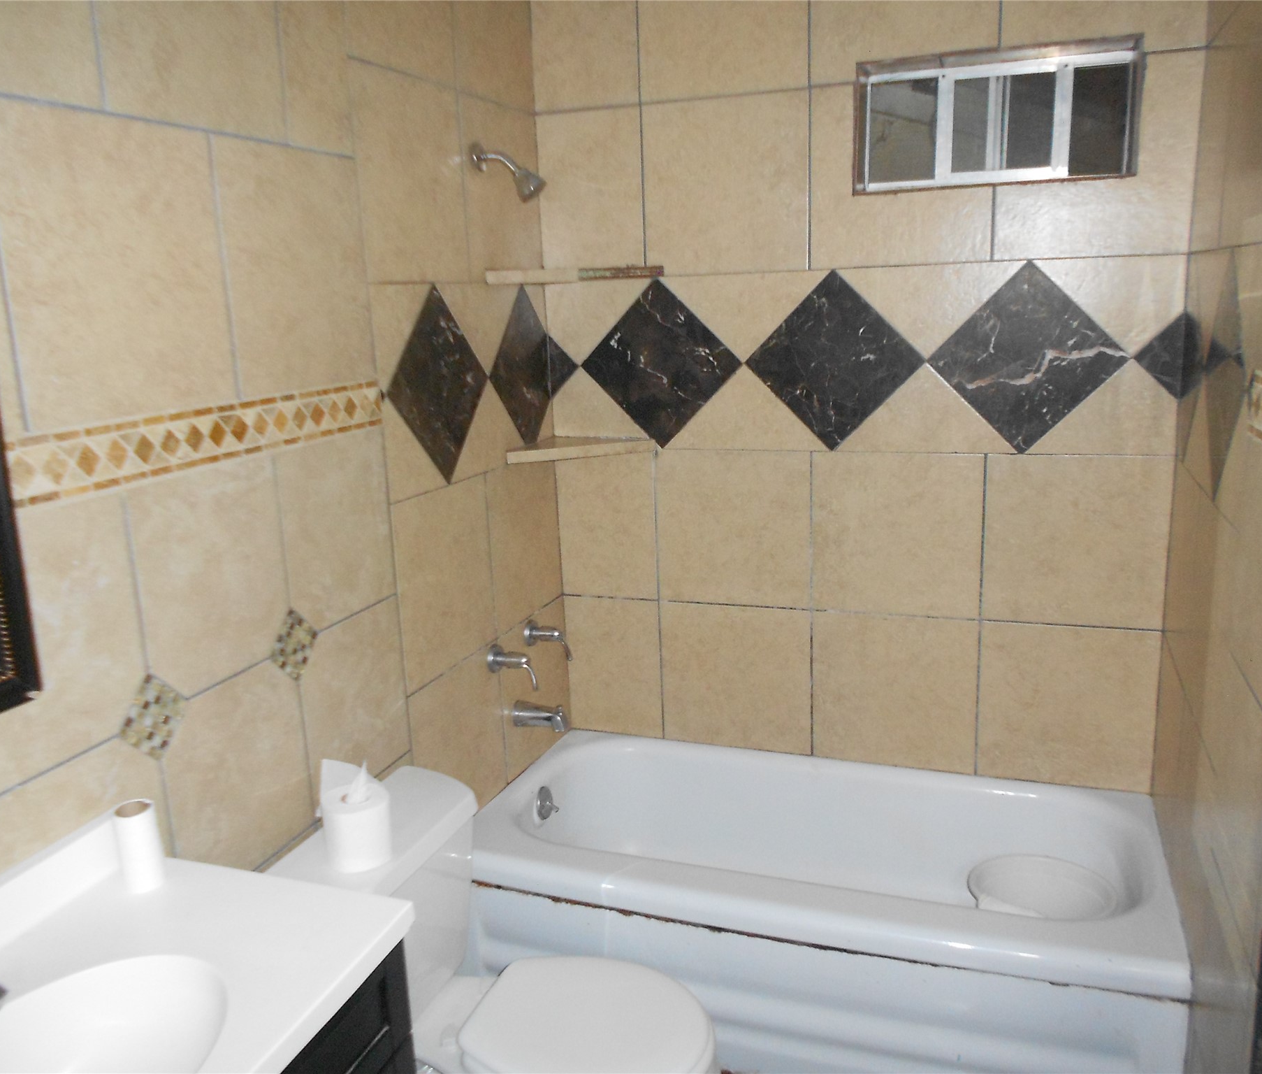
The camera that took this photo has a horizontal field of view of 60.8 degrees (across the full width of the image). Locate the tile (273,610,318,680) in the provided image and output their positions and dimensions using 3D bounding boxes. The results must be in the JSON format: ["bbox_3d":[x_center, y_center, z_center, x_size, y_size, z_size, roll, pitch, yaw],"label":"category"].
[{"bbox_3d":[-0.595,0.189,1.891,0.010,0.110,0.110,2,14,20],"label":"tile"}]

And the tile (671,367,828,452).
[{"bbox_3d":[0.285,-0.322,2.682,0.430,0.210,0.010,2,14,20],"label":"tile"}]

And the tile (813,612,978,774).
[{"bbox_3d":[0.660,0.387,2.703,0.408,0.397,0.010,2,14,20],"label":"tile"}]

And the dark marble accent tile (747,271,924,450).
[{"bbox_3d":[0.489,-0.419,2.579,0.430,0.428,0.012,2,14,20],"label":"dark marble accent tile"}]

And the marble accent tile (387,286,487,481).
[{"bbox_3d":[-0.412,-0.324,2.315,0.010,0.431,0.429,2,14,20],"label":"marble accent tile"}]

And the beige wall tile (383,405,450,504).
[{"bbox_3d":[-0.450,-0.196,2.246,0.010,0.218,0.231,3,14,20],"label":"beige wall tile"}]

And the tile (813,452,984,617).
[{"bbox_3d":[0.645,-0.005,2.617,0.406,0.406,0.010,3,14,20],"label":"tile"}]

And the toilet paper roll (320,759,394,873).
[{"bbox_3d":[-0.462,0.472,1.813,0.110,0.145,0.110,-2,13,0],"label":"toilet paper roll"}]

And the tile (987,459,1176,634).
[{"bbox_3d":[1.023,0.011,2.482,0.392,0.404,0.010,2,14,20],"label":"tile"}]

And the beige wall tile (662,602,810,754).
[{"bbox_3d":[0.279,0.371,2.852,0.407,0.395,0.010,2,14,20],"label":"beige wall tile"}]

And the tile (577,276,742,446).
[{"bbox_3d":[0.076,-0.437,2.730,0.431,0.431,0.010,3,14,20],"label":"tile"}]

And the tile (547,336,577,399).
[{"bbox_3d":[-0.172,-0.446,2.825,0.086,0.168,0.011,2,13,20],"label":"tile"}]

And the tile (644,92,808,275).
[{"bbox_3d":[0.226,-0.838,2.579,0.408,0.404,0.010,2,14,20],"label":"tile"}]

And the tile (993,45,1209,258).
[{"bbox_3d":[0.987,-0.804,2.294,0.396,0.405,0.010,2,14,20],"label":"tile"}]

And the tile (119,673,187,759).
[{"bbox_3d":[-0.712,0.268,1.599,0.010,0.136,0.135,3,14,20],"label":"tile"}]

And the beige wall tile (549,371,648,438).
[{"bbox_3d":[-0.068,-0.339,2.811,0.295,0.206,0.010,2,14,20],"label":"beige wall tile"}]

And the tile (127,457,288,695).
[{"bbox_3d":[-0.655,0.062,1.696,0.010,0.334,0.325,2,14,20],"label":"tile"}]

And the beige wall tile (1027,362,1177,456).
[{"bbox_3d":[1.044,-0.288,2.396,0.317,0.213,0.010,2,14,20],"label":"beige wall tile"}]

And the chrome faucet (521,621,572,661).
[{"bbox_3d":[-0.206,0.265,2.772,0.114,0.105,0.070,2,14,20],"label":"chrome faucet"}]

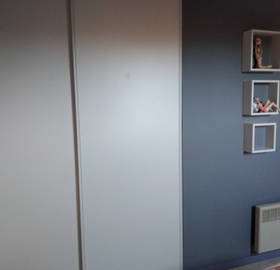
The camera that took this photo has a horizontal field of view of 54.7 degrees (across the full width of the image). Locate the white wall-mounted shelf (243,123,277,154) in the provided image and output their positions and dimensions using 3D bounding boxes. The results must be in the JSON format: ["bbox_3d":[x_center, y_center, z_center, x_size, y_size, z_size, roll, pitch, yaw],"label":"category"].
[{"bbox_3d":[0.966,0.019,2.186,0.227,0.227,0.103,-3,6,-17],"label":"white wall-mounted shelf"}]

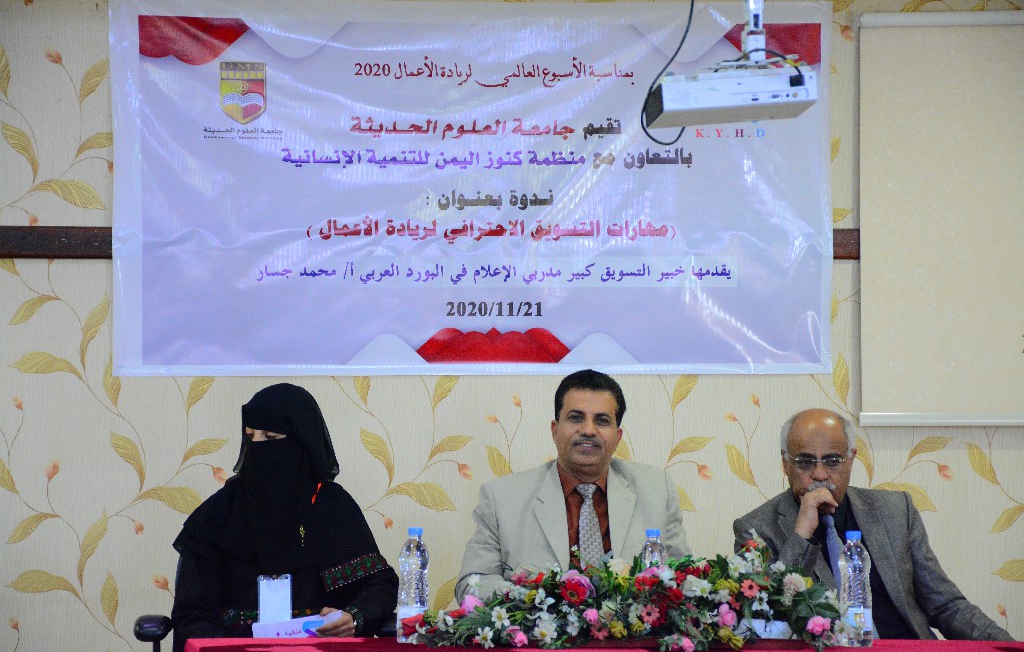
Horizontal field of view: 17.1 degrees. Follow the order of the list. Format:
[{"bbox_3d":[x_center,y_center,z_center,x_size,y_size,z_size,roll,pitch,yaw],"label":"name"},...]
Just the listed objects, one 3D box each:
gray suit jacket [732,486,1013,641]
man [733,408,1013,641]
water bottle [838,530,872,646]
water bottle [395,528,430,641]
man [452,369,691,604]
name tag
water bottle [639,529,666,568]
[{"bbox_3d":[0.813,0.682,7.743,0.650,0.640,0.480,0,-1,3],"label":"gray suit jacket"},{"bbox_3d":[0.798,0.796,7.686,0.660,1.220,0.780,0,-1,3],"label":"man"},{"bbox_3d":[0.732,0.561,7.270,0.069,0.247,0.069,0,-1,0],"label":"water bottle"},{"bbox_3d":[-0.216,0.563,7.400,0.068,0.249,0.068,0,-1,0],"label":"water bottle"},{"bbox_3d":[0.143,0.753,7.935,0.570,1.300,0.800,0,-1,-5],"label":"man"},{"bbox_3d":[-0.536,0.622,7.720,0.079,0.120,0.008,0,-1,0],"label":"name tag"},{"bbox_3d":[0.313,0.574,7.550,0.068,0.248,0.068,0,-1,0],"label":"water bottle"}]

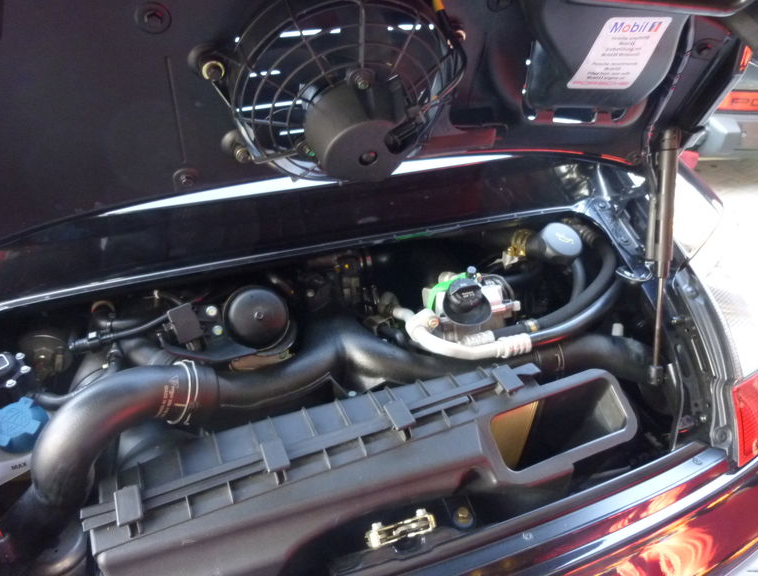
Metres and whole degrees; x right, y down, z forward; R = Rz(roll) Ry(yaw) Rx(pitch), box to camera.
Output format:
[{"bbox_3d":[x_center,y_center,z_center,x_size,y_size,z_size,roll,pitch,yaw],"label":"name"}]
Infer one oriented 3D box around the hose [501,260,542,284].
[{"bbox_3d":[0.278,-0.028,1.065,0.100,0.032,0.033,-12,32,-27],"label":"hose"}]

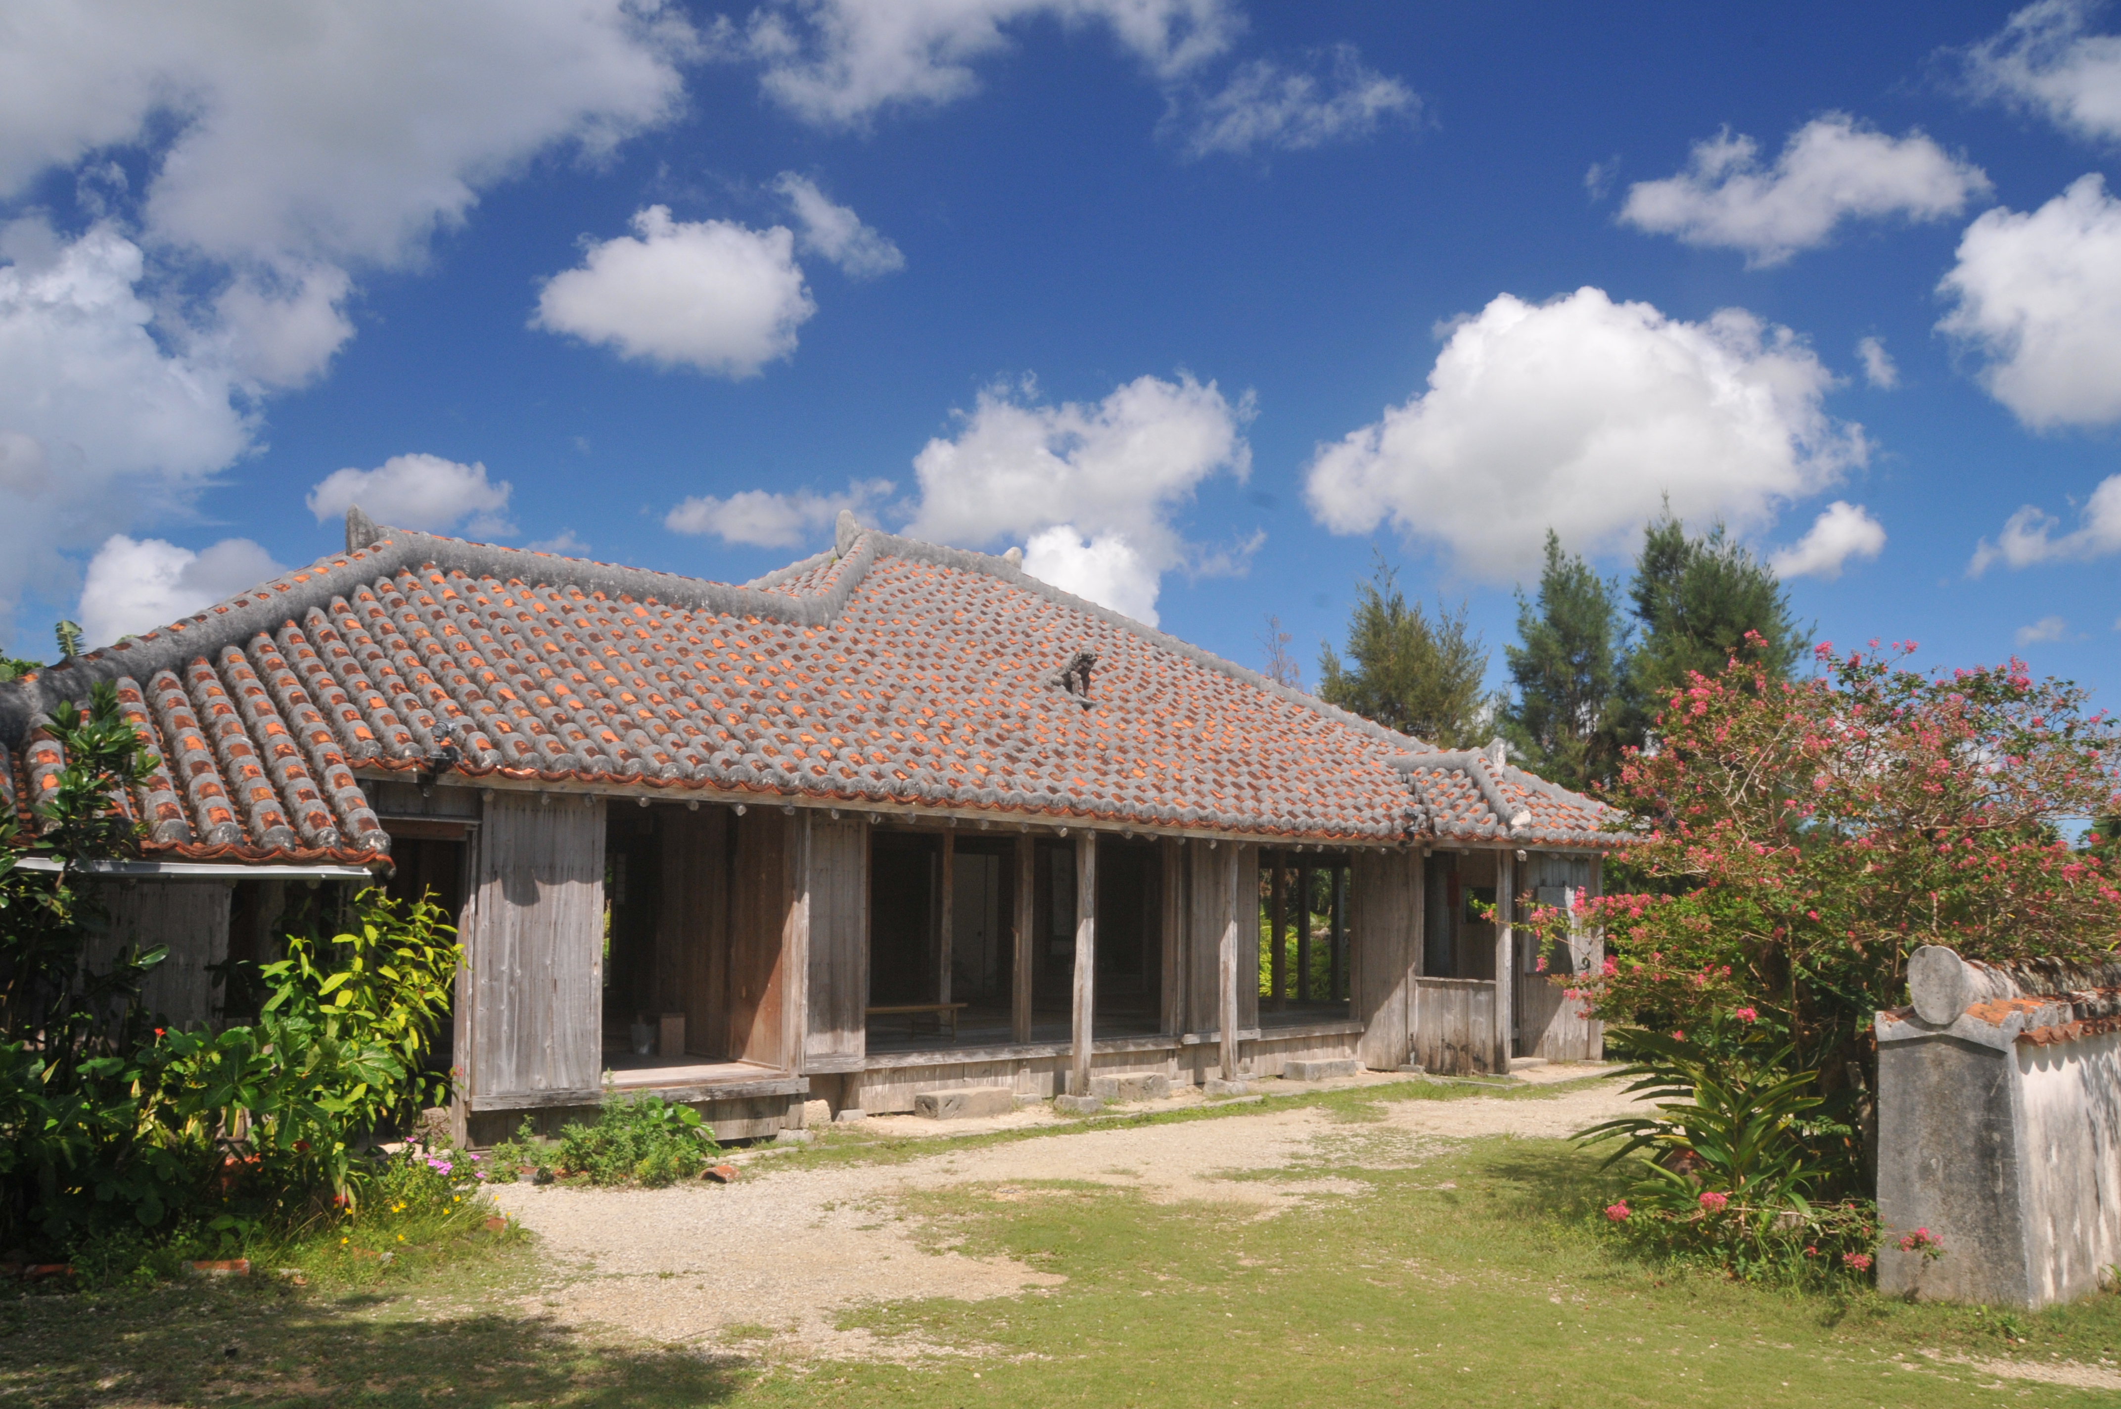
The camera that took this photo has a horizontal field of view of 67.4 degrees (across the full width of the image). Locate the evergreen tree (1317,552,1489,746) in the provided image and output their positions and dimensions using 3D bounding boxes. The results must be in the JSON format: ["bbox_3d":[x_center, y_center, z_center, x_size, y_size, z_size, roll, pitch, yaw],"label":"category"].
[{"bbox_3d":[6.213,1.173,28.541,3.146,7.755,3.100,1,-7,0],"label":"evergreen tree"}]

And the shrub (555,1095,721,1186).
[{"bbox_3d":[-2.369,2.392,8.926,0.910,0.450,0.720,1,-7,0],"label":"shrub"}]

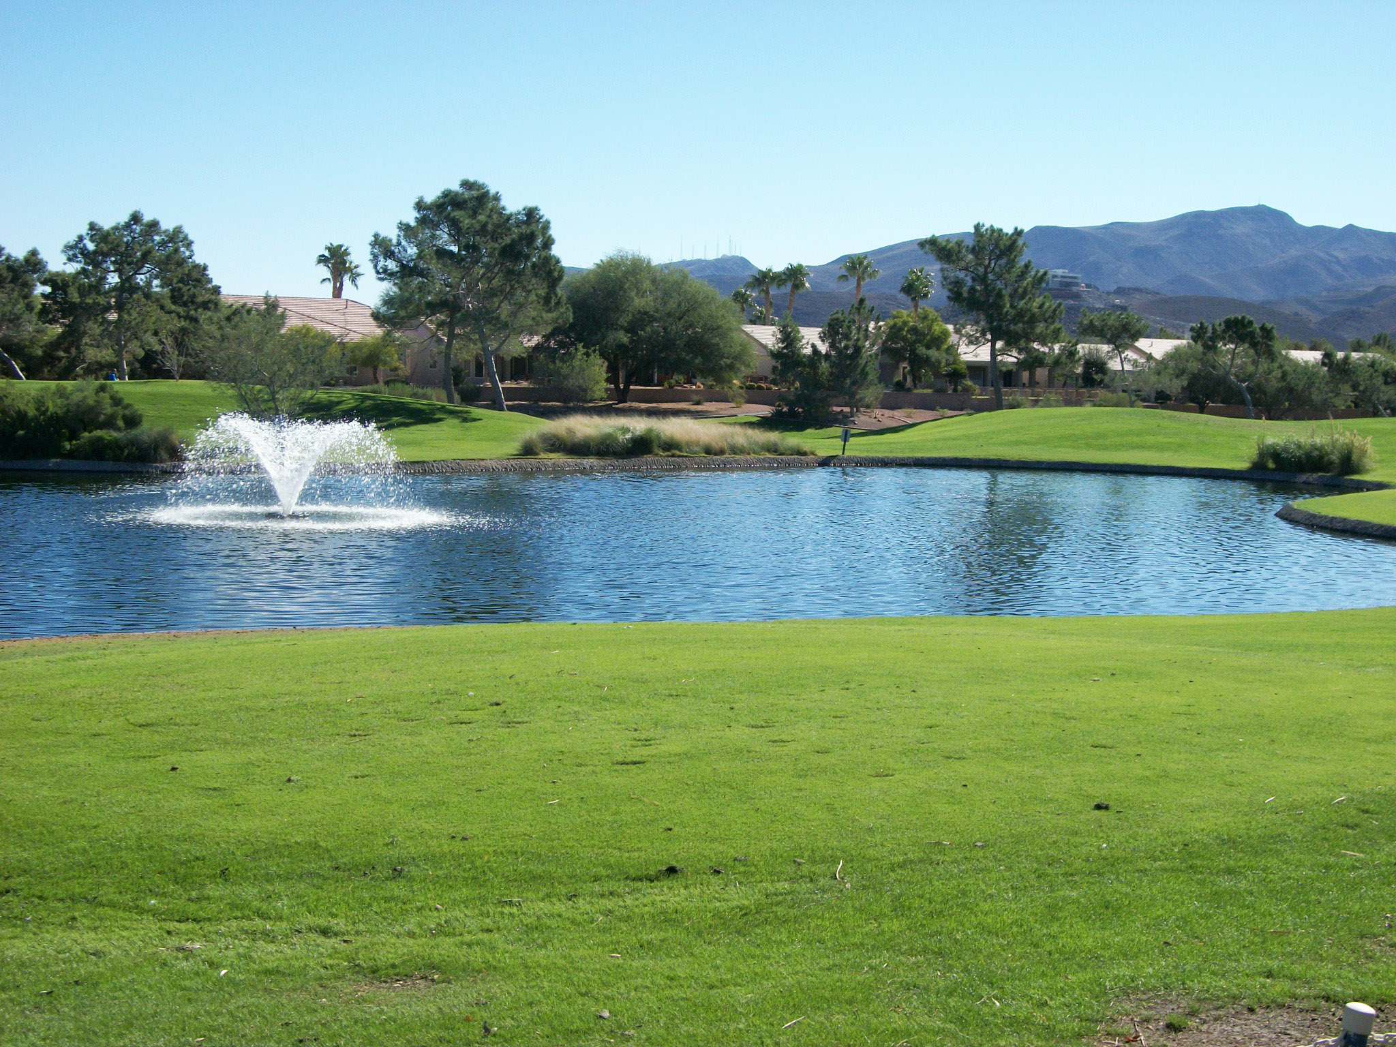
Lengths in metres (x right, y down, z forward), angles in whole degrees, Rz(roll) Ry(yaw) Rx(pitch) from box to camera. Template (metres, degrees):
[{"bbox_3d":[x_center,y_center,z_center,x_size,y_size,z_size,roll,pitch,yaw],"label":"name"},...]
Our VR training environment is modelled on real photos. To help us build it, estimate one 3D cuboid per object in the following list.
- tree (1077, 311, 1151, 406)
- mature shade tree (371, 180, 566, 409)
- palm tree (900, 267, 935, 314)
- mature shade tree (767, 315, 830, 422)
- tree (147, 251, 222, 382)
[{"bbox_3d":[28.470,-11.290,138.270,5.200,6.770,5.000,1,5,12],"label":"tree"},{"bbox_3d":[-11.472,-11.499,101.000,9.780,11.470,9.290,0,4,0],"label":"mature shade tree"},{"bbox_3d":[20.600,-18.660,190.440,3.300,11.120,3.300,0,5,6],"label":"palm tree"},{"bbox_3d":[5.533,-8.448,110.000,3.510,5.650,3.330,0,4,0],"label":"mature shade tree"},{"bbox_3d":[-30.250,-12.261,119.000,4.440,7.590,4.220,0,4,0],"label":"tree"}]

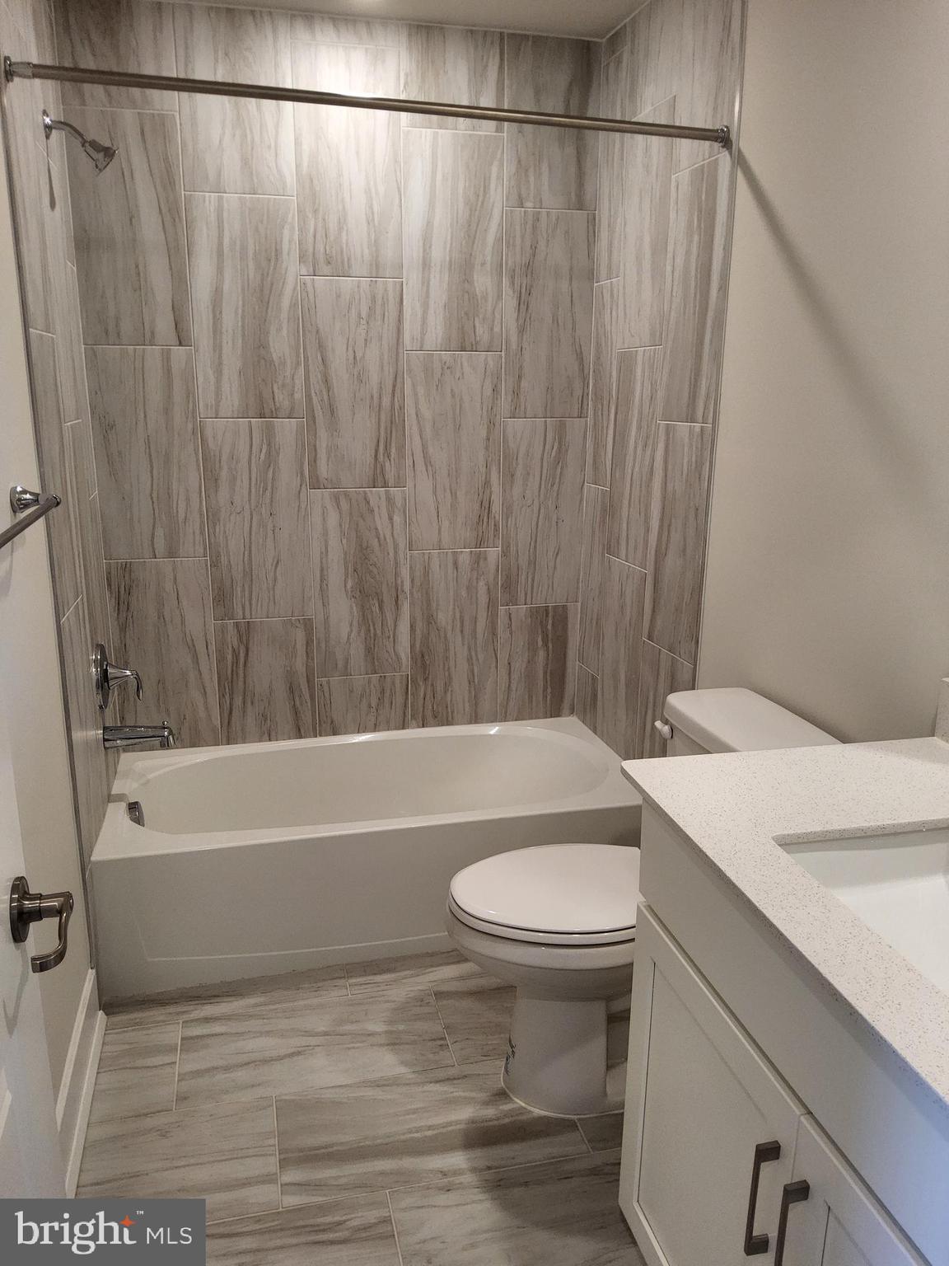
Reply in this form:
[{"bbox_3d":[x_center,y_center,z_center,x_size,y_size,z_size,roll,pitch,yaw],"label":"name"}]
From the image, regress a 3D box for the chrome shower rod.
[{"bbox_3d":[-0.177,-1.113,1.927,1.506,0.050,0.050,-1,15,-11],"label":"chrome shower rod"}]

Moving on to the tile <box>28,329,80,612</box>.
[{"bbox_3d":[-0.937,-0.352,2.049,0.010,0.606,0.302,-3,15,-14],"label":"tile"}]

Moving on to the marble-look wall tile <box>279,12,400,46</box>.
[{"bbox_3d":[-0.352,-1.658,2.516,0.299,0.066,0.010,-3,15,-13],"label":"marble-look wall tile"}]

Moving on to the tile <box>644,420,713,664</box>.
[{"bbox_3d":[0.538,-0.241,2.427,0.010,0.606,0.283,-4,15,-15],"label":"tile"}]

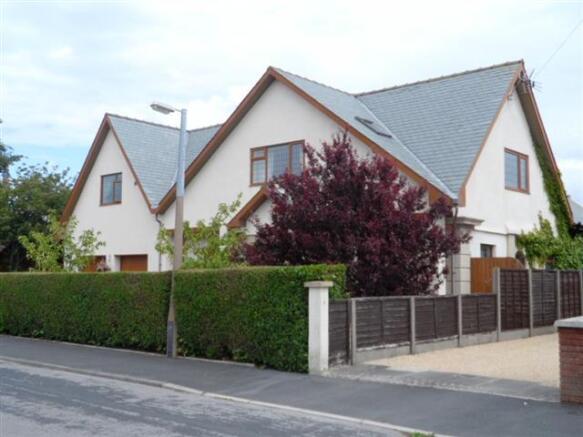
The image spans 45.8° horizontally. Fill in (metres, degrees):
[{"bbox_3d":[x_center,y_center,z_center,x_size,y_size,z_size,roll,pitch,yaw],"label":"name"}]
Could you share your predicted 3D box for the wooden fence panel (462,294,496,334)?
[{"bbox_3d":[4.214,2.136,15.407,0.051,0.887,1.837,-4,-6,41],"label":"wooden fence panel"}]

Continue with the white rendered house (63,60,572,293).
[{"bbox_3d":[-0.317,-0.365,27.185,19.539,8.252,8.201,-4,-6,41],"label":"white rendered house"}]

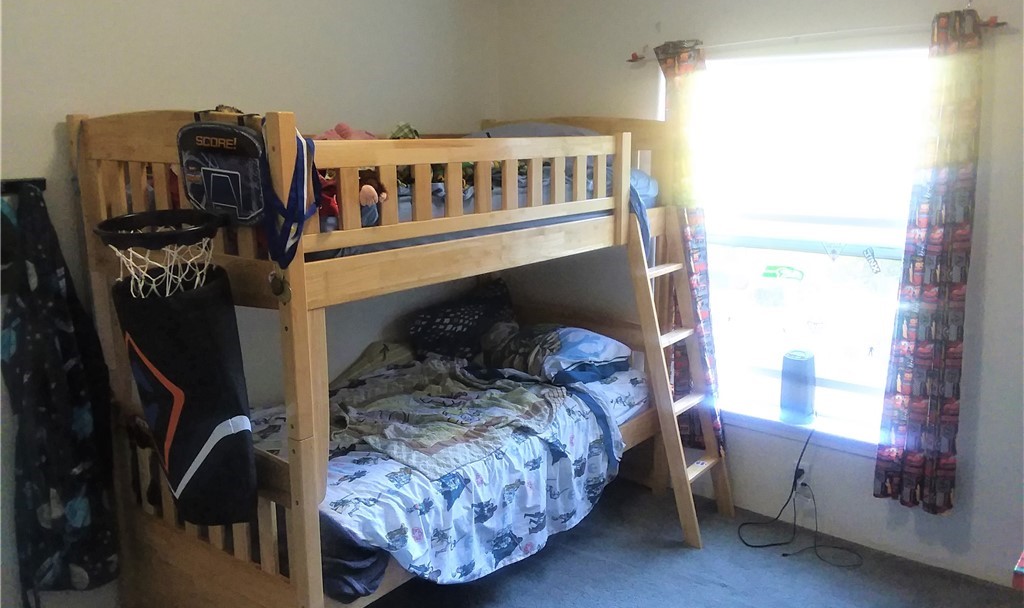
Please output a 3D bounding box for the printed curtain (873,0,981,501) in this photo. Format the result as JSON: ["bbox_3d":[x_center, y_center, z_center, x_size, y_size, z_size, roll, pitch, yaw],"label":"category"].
[{"bbox_3d":[1.563,-0.114,2.909,0.271,1.815,0.134,9,15,36],"label":"printed curtain"}]

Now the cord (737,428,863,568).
[{"bbox_3d":[1.201,0.778,3.274,0.474,0.449,0.285,9,15,36],"label":"cord"}]

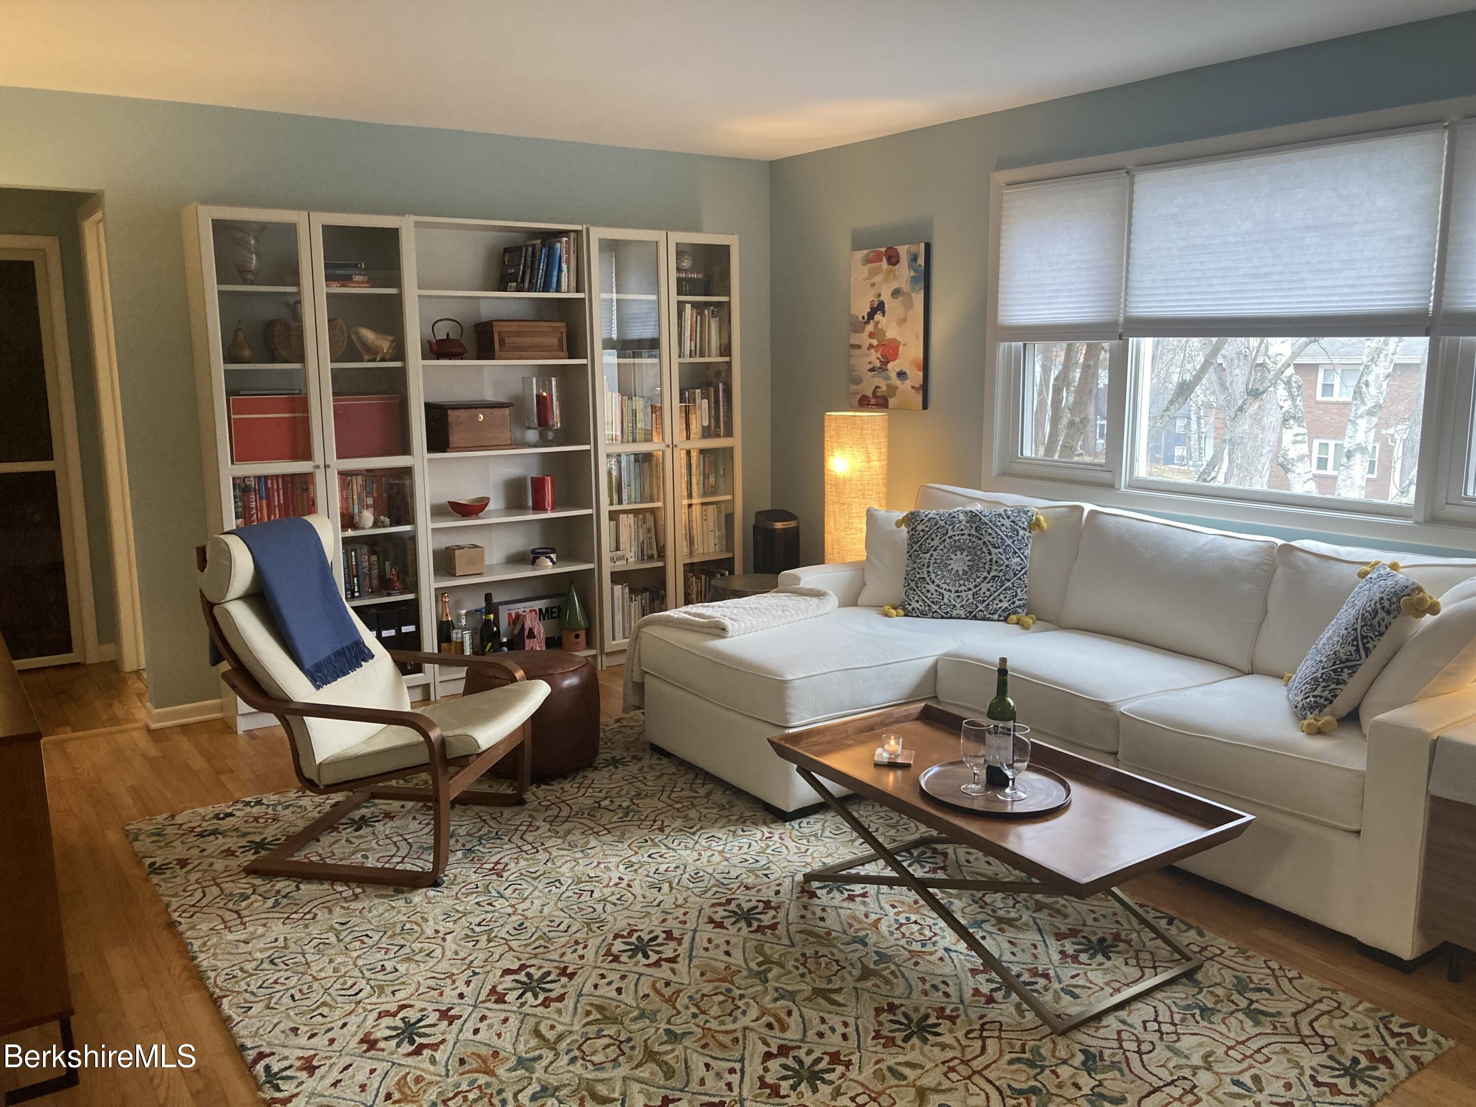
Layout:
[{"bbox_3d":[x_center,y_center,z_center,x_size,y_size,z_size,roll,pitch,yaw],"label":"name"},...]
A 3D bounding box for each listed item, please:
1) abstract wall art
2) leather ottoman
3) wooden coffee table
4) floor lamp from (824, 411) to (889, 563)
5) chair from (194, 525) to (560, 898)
[{"bbox_3d":[0.684,-1.022,5.449,0.036,0.733,0.504,-7,12,-33],"label":"abstract wall art"},{"bbox_3d":[-0.756,0.574,4.384,0.500,0.375,0.500,0,10,0],"label":"leather ottoman"},{"bbox_3d":[0.658,0.777,3.140,0.607,0.410,1.105,-7,12,-33],"label":"wooden coffee table"},{"bbox_3d":[0.523,-0.022,5.367,0.275,1.200,0.275,0,10,0],"label":"floor lamp"},{"bbox_3d":[-1.093,0.396,3.667,0.840,0.985,0.670,2,11,10],"label":"chair"}]

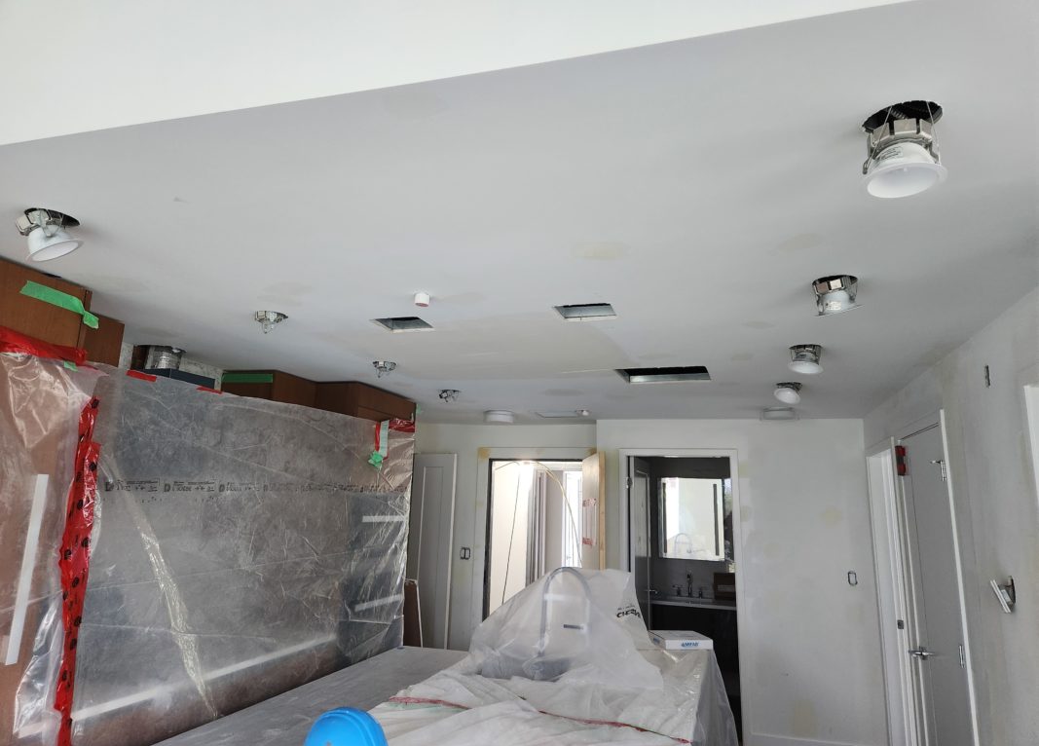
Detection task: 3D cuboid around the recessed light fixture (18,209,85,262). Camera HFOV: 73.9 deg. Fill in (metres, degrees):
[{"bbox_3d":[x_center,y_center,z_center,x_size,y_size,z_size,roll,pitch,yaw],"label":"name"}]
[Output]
[{"bbox_3d":[-1.260,-0.363,1.853,0.142,0.100,0.142,-1,-12,17],"label":"recessed light fixture"}]

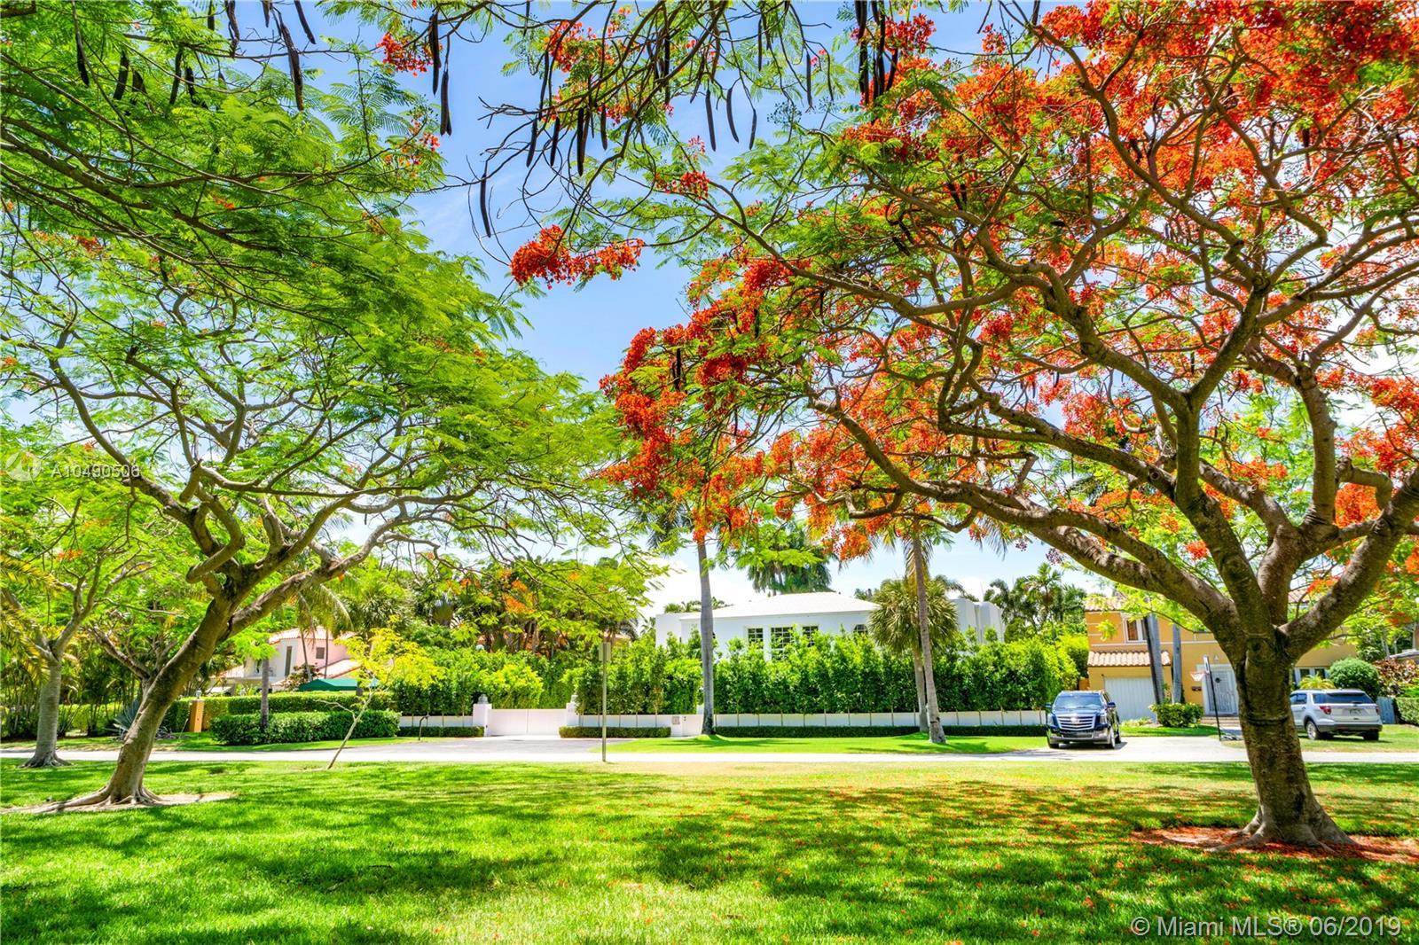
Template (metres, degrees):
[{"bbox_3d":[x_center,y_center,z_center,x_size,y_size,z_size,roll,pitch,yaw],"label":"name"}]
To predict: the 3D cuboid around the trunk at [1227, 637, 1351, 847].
[{"bbox_3d":[6.970,3.159,11.379,1.150,2.450,1.050,0,-13,0],"label":"trunk"}]

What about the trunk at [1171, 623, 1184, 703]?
[{"bbox_3d":[21.546,9.174,43.500,0.420,4.300,0.420,0,-13,0],"label":"trunk"}]

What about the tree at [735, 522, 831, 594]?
[{"bbox_3d":[4.911,9.522,63.000,6.300,12.300,6.300,0,-13,0],"label":"tree"}]

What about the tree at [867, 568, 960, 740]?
[{"bbox_3d":[7.980,6.981,36.985,3.400,6.500,3.400,0,-13,0],"label":"tree"}]

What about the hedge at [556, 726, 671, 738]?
[{"bbox_3d":[-3.810,10.411,38.026,4.450,0.470,0.650,0,-13,0],"label":"hedge"}]

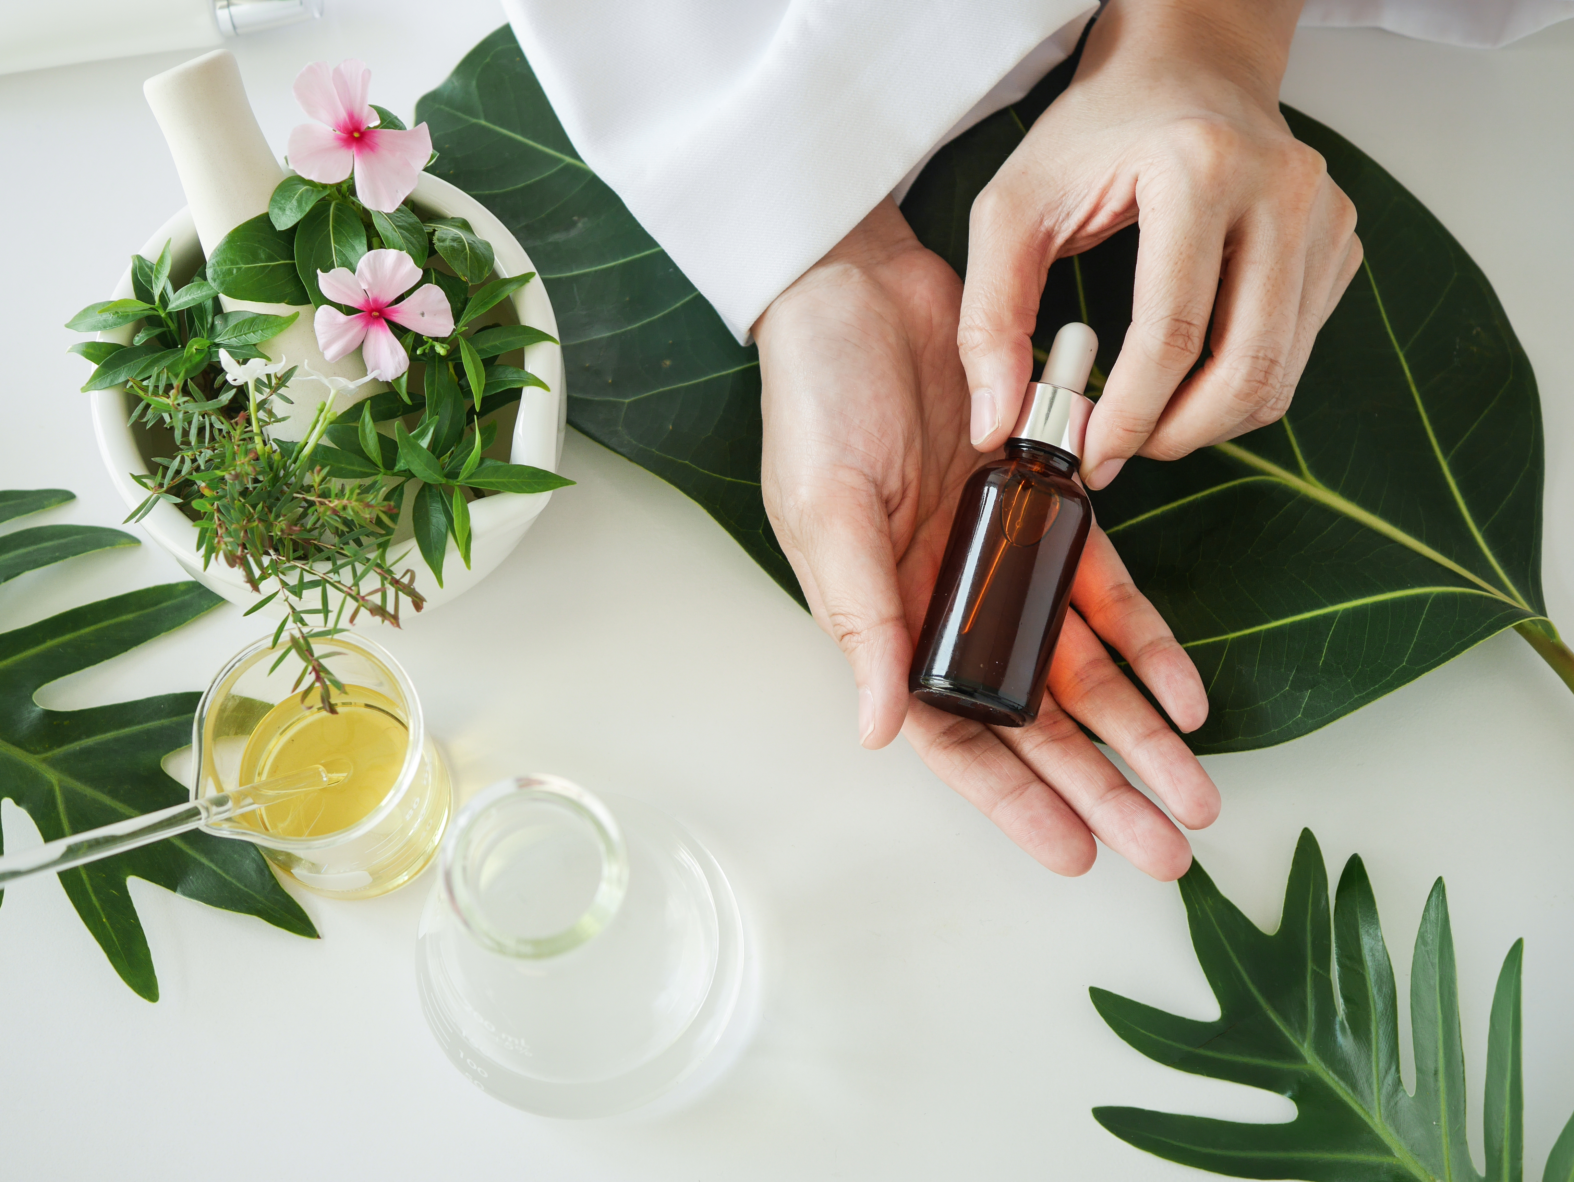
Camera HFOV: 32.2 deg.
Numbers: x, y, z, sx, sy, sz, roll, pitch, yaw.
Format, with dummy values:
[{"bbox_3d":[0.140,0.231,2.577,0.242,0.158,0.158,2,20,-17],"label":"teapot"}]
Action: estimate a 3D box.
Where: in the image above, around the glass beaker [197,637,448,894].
[{"bbox_3d":[-0.114,0.047,0.676,0.059,0.073,0.053,-39,78,-10],"label":"glass beaker"}]

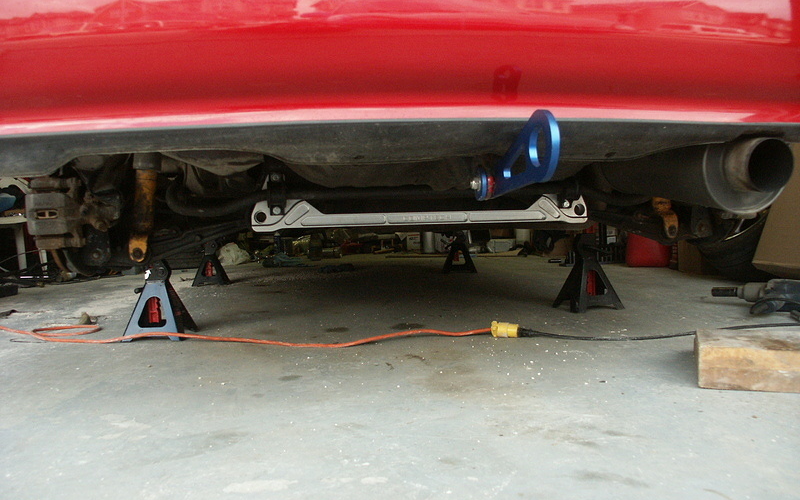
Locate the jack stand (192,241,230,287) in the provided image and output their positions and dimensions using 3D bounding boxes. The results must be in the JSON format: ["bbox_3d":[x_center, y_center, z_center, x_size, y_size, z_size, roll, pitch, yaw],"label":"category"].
[{"bbox_3d":[-1.168,0.082,4.152,0.190,0.260,0.168,-2,3,8],"label":"jack stand"}]

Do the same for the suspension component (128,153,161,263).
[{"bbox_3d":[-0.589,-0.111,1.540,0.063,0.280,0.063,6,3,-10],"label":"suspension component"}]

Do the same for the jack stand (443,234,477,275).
[{"bbox_3d":[0.378,0.010,4.197,0.190,0.260,0.168,-2,3,8],"label":"jack stand"}]

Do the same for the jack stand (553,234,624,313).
[{"bbox_3d":[0.680,0.082,2.429,0.190,0.260,0.168,-3,3,-18],"label":"jack stand"}]

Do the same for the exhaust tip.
[{"bbox_3d":[0.631,-0.147,1.189,0.093,0.093,0.080,-3,3,-11],"label":"exhaust tip"}]

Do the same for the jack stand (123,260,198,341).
[{"bbox_3d":[-0.790,0.159,2.210,0.190,0.260,0.168,-3,3,1],"label":"jack stand"}]

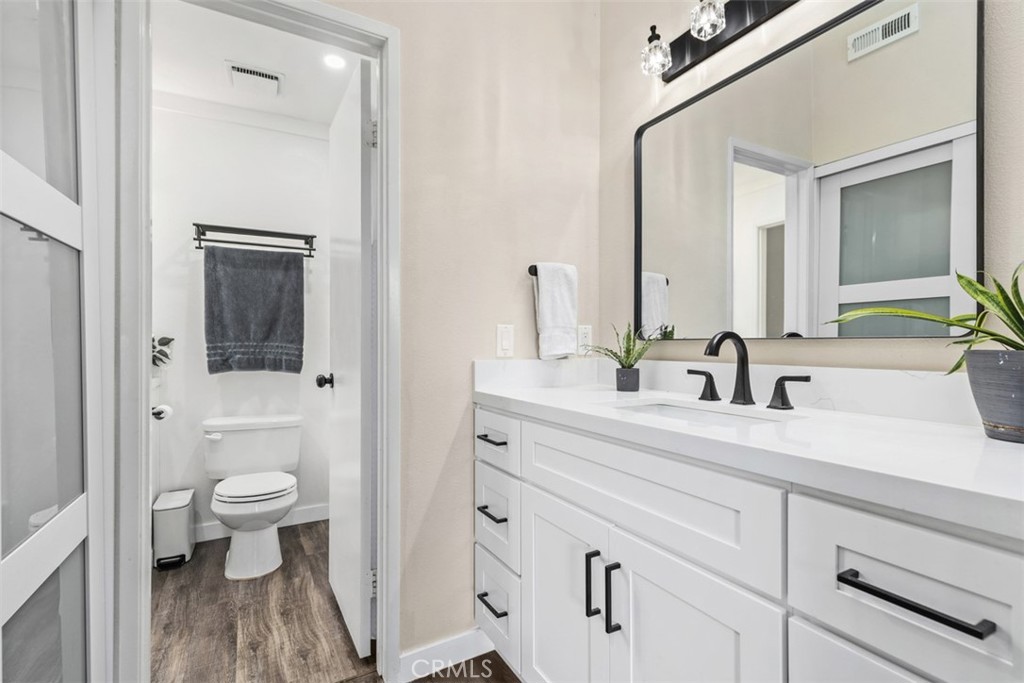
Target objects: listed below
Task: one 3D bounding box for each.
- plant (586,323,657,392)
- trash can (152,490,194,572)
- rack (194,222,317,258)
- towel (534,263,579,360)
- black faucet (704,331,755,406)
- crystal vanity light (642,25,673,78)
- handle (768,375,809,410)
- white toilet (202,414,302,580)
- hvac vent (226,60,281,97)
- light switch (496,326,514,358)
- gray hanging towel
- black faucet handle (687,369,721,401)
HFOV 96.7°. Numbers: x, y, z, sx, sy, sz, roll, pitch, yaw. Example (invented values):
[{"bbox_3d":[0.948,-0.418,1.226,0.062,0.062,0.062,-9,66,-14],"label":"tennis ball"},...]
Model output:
[{"bbox_3d":[0.385,0.052,1.568,0.210,0.234,0.215,0,0,0],"label":"plant"},{"bbox_3d":[-1.731,0.958,2.340,0.148,0.293,0.260,0,0,-30],"label":"trash can"},{"bbox_3d":[-1.433,-0.544,2.567,0.582,0.140,0.230,0,0,-30],"label":"rack"},{"bbox_3d":[0.155,-0.109,1.676,0.184,0.355,0.060,0,0,-30],"label":"towel"},{"bbox_3d":[0.572,0.067,1.200,0.164,0.197,0.048,0,0,-30],"label":"black faucet"},{"bbox_3d":[0.467,-0.964,1.495,0.105,0.141,0.098,0,0,-30],"label":"crystal vanity light"},{"bbox_3d":[0.685,0.123,1.122,0.046,0.081,0.085,0,0,-30],"label":"handle"},{"bbox_3d":[-1.311,0.763,2.324,0.460,0.678,0.710,0,0,-30],"label":"white toilet"},{"bbox_3d":[-1.313,-1.328,2.330,0.263,0.024,0.245,0,0,-30],"label":"hvac vent"},{"bbox_3d":[-0.021,-0.001,1.632,0.068,0.117,0.010,0,0,-30],"label":"light switch"},{"bbox_3d":[-1.396,-0.162,2.486,0.471,0.678,0.060,0,0,-30],"label":"gray hanging towel"},{"bbox_3d":[0.559,0.126,1.331,0.045,0.081,0.088,0,0,-30],"label":"black faucet handle"}]

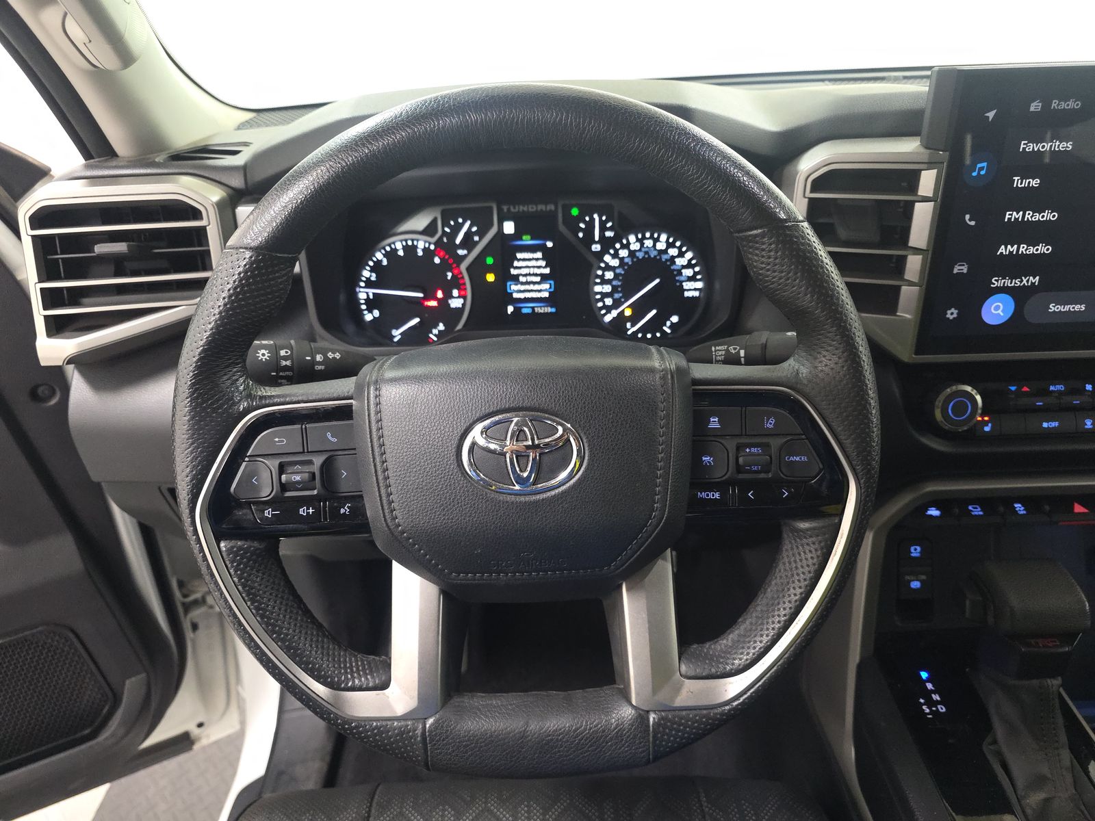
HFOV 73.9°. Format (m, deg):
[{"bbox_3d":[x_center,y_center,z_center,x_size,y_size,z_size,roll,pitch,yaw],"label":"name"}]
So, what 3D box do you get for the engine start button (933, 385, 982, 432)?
[{"bbox_3d":[0.300,-0.003,0.535,0.033,0.033,0.017,-1,19,2],"label":"engine start button"}]

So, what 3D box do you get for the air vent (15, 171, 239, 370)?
[{"bbox_3d":[-0.299,-0.103,0.530,0.130,0.122,0.045,-6,21,-8],"label":"air vent"}]

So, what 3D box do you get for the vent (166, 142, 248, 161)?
[{"bbox_3d":[-0.262,-0.199,0.560,0.056,0.012,0.042,-6,31,-7],"label":"vent"}]

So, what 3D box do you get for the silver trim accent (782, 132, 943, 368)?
[{"bbox_3d":[0.218,-0.114,0.512,0.095,0.145,0.045,6,23,12],"label":"silver trim accent"}]

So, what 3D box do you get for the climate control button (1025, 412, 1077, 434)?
[{"bbox_3d":[0.378,0.009,0.548,0.037,0.017,0.010,-1,19,2],"label":"climate control button"}]

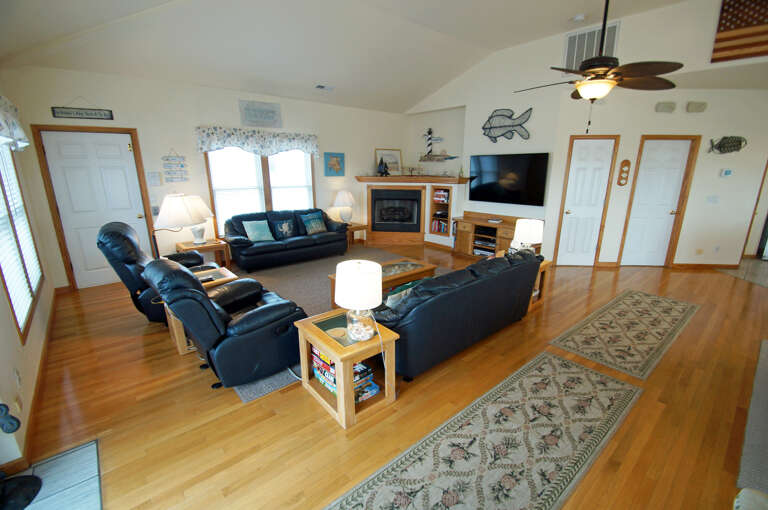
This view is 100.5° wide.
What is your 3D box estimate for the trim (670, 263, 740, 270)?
[{"bbox_3d":[5.287,0.195,5.247,1.105,0.085,0.020,0,14,1],"label":"trim"}]

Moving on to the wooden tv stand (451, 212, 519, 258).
[{"bbox_3d":[1.964,-0.332,5.972,0.410,0.790,1.500,-11,17,-37],"label":"wooden tv stand"}]

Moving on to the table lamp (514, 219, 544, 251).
[{"bbox_3d":[1.705,-0.170,3.825,0.320,0.480,0.320,-11,18,-37],"label":"table lamp"}]

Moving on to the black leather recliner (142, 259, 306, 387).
[{"bbox_3d":[-1.263,0.441,2.534,1.000,0.950,0.890,-10,17,-35],"label":"black leather recliner"}]

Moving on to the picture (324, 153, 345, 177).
[{"bbox_3d":[-1.034,-1.898,6.704,0.485,0.465,0.035,-11,17,-38],"label":"picture"}]

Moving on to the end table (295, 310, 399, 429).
[{"bbox_3d":[-0.253,0.732,2.189,0.450,0.500,0.585,-11,18,-37],"label":"end table"}]

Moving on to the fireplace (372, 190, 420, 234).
[{"bbox_3d":[0.273,-1.001,7.145,1.080,0.930,0.320,1,14,4],"label":"fireplace"}]

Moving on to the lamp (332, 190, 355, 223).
[{"bbox_3d":[-0.824,-1.007,6.633,0.420,0.680,0.420,0,14,0],"label":"lamp"}]

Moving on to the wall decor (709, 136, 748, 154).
[{"bbox_3d":[5.296,-1.689,4.922,0.560,0.270,0.050,0,14,0],"label":"wall decor"}]

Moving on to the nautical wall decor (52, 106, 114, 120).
[{"bbox_3d":[-3.773,-1.774,4.020,0.560,0.130,0.030,-11,18,-37],"label":"nautical wall decor"}]

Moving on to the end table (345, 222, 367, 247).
[{"bbox_3d":[-0.672,-0.356,6.702,0.460,0.500,0.530,-11,17,-37],"label":"end table"}]

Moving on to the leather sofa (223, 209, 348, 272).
[{"bbox_3d":[-1.698,-0.347,5.836,1.980,0.860,0.920,-11,17,-38],"label":"leather sofa"}]

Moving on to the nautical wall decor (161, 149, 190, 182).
[{"bbox_3d":[-3.129,-1.343,4.796,0.310,0.470,0.025,-11,17,-37],"label":"nautical wall decor"}]

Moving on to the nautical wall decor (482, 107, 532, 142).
[{"bbox_3d":[2.132,-2.285,5.626,0.050,0.550,0.930,-11,18,-37],"label":"nautical wall decor"}]

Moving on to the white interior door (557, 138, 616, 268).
[{"bbox_3d":[3.268,-0.797,5.218,0.617,2.030,0.040,0,14,0],"label":"white interior door"}]

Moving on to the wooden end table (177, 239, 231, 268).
[{"bbox_3d":[-2.774,0.056,4.925,0.580,0.470,0.470,-11,18,-37],"label":"wooden end table"}]

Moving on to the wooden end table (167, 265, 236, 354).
[{"bbox_3d":[-1.731,0.498,3.066,0.490,0.520,0.600,13,19,43],"label":"wooden end table"}]

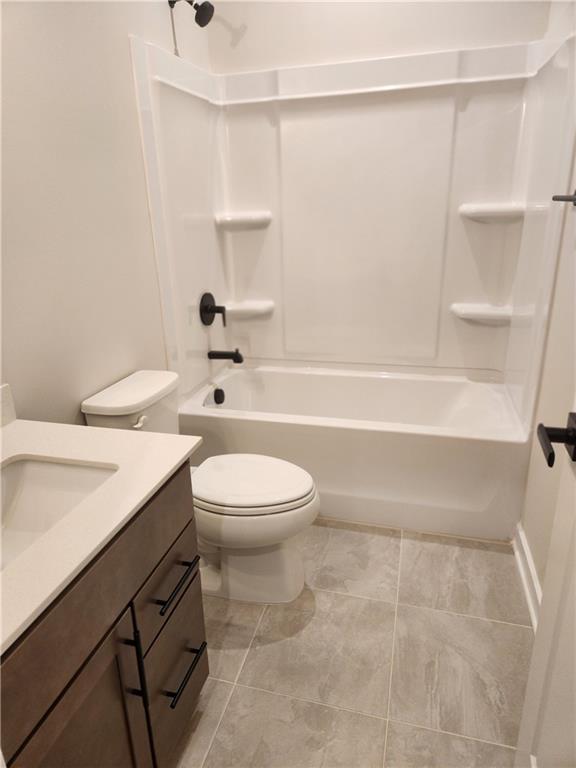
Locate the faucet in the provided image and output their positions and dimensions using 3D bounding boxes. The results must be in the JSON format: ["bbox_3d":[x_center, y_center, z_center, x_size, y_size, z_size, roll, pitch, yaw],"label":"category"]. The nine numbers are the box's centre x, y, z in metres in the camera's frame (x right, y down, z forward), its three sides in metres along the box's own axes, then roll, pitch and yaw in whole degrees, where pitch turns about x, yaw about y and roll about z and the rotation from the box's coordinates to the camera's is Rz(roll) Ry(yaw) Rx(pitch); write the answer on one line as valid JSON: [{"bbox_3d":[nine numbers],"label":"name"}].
[{"bbox_3d":[-0.326,-0.151,2.679,0.193,0.080,0.050,4,21,14],"label":"faucet"}]

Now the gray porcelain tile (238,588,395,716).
[{"bbox_3d":[0.119,0.883,1.743,0.464,0.012,0.461,4,21,14],"label":"gray porcelain tile"}]

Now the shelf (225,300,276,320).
[{"bbox_3d":[-0.213,-0.420,2.887,0.272,0.097,0.135,4,21,14],"label":"shelf"}]

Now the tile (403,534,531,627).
[{"bbox_3d":[0.685,0.758,2.049,0.458,0.012,0.458,4,21,14],"label":"tile"}]

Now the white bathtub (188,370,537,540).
[{"bbox_3d":[0.320,0.284,2.647,1.518,0.488,0.764,4,21,14],"label":"white bathtub"}]

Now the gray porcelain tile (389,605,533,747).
[{"bbox_3d":[0.570,0.913,1.629,0.462,0.012,0.461,4,21,14],"label":"gray porcelain tile"}]

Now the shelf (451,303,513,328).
[{"bbox_3d":[0.977,-0.346,2.583,0.295,0.098,0.135,4,21,14],"label":"shelf"}]

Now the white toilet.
[{"bbox_3d":[-0.256,0.398,1.937,0.777,0.785,0.410,4,21,14],"label":"white toilet"}]

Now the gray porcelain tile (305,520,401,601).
[{"bbox_3d":[0.236,0.728,2.163,0.464,0.012,0.458,4,21,14],"label":"gray porcelain tile"}]

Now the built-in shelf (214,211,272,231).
[{"bbox_3d":[-0.222,-0.869,2.724,0.277,0.094,0.135,4,21,14],"label":"built-in shelf"}]

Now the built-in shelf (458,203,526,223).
[{"bbox_3d":[0.964,-0.806,2.417,0.299,0.092,0.135,4,21,14],"label":"built-in shelf"}]

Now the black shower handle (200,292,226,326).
[{"bbox_3d":[-0.369,-0.377,2.613,0.113,0.173,0.170,4,21,14],"label":"black shower handle"}]

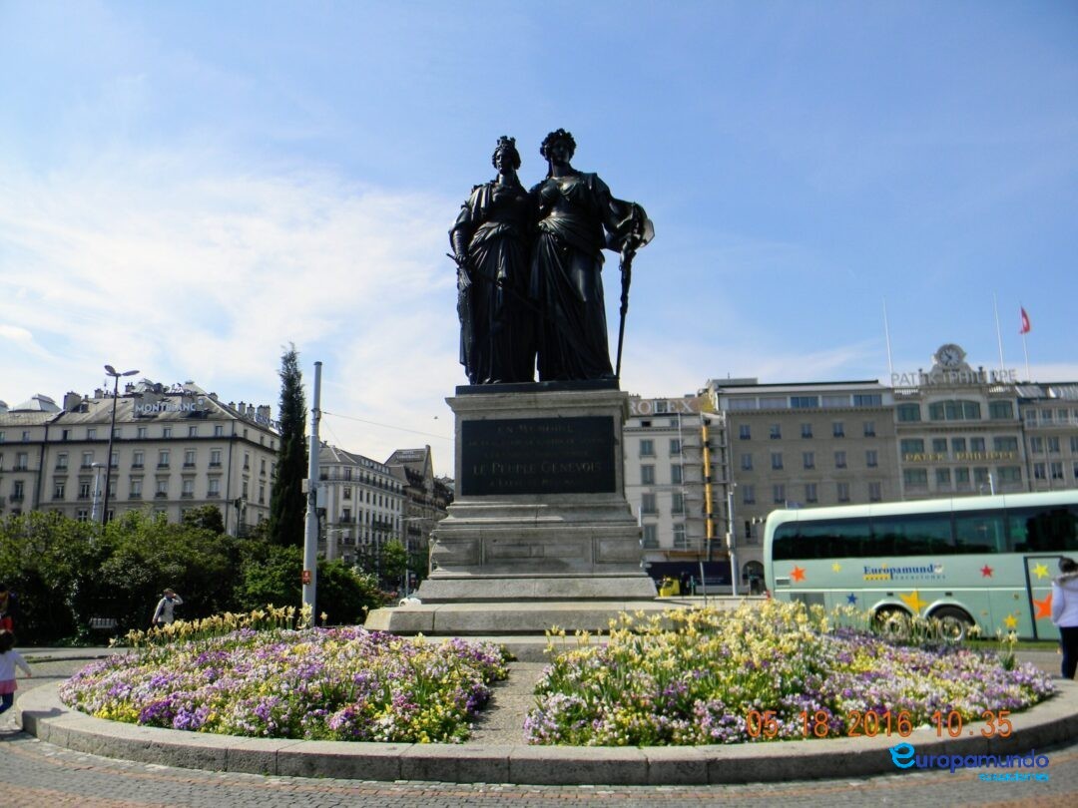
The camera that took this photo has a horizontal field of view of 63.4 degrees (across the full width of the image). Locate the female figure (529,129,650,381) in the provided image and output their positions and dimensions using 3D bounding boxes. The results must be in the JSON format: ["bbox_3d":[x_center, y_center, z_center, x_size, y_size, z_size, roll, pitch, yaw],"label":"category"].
[{"bbox_3d":[0.928,-2.604,15.392,2.100,4.930,1.450,-2,-12,6],"label":"female figure"}]

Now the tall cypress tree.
[{"bbox_3d":[-9.881,3.025,34.115,1.600,11.160,1.600,-1,-12,0],"label":"tall cypress tree"}]

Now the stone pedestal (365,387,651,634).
[{"bbox_3d":[0.300,1.800,14.842,4.800,3.910,4.300,-2,-12,6],"label":"stone pedestal"}]

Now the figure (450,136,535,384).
[{"bbox_3d":[-0.824,-2.529,15.483,1.500,4.860,1.350,-2,-12,6],"label":"figure"}]

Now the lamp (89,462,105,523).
[{"bbox_3d":[-24.333,7.332,47.554,0.500,8.470,1.000,-1,-12,0],"label":"lamp"}]

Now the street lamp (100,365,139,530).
[{"bbox_3d":[-18.812,3.811,38.057,1.600,11.410,1.700,-1,-12,0],"label":"street lamp"}]

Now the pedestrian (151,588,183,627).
[{"bbox_3d":[-8.908,5.190,20.698,0.500,1.630,0.600,-7,-13,30],"label":"pedestrian"}]

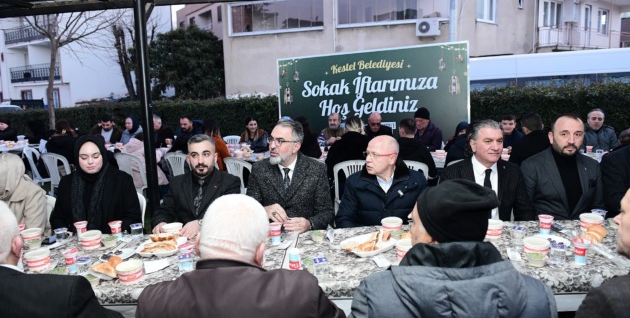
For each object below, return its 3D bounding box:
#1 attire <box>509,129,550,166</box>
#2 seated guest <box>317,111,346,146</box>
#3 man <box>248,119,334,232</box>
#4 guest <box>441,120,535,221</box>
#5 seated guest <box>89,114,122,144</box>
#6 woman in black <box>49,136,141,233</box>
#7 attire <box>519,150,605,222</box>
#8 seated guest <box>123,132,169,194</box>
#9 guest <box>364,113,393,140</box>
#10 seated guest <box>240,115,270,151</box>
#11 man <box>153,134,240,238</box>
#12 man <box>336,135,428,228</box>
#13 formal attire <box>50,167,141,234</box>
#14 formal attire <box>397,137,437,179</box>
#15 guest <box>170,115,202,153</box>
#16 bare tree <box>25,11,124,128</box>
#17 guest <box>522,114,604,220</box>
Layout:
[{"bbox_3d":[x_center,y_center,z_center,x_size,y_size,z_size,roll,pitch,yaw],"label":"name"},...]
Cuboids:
[{"bbox_3d":[2.117,0.029,4.153,0.500,0.649,0.450,-2,8,-2],"label":"attire"},{"bbox_3d":[0.253,0.011,5.660,0.520,1.258,0.750,0,8,8],"label":"seated guest"},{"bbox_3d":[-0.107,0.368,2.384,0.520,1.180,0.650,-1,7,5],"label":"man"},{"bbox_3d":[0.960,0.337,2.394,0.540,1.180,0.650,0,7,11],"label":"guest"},{"bbox_3d":[-3.147,0.003,6.200,0.520,1.300,0.750,-1,8,3],"label":"seated guest"},{"bbox_3d":[-1.277,0.516,2.341,0.550,1.268,0.800,-2,8,-3],"label":"woman in black"},{"bbox_3d":[1.413,0.265,2.427,0.510,0.670,0.420,0,7,14],"label":"attire"},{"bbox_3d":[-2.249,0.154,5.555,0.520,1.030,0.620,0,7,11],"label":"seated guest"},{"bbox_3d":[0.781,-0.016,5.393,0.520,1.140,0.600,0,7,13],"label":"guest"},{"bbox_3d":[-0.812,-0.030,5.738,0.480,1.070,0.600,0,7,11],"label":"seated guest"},{"bbox_3d":[-0.690,0.500,2.371,0.550,1.262,0.800,-2,8,0],"label":"man"},{"bbox_3d":[0.377,0.492,2.366,0.550,1.222,0.800,0,8,8],"label":"man"},{"bbox_3d":[-1.274,0.376,2.462,0.540,0.650,0.450,-3,7,-10],"label":"formal attire"},{"bbox_3d":[0.944,0.085,4.197,0.520,0.630,0.450,0,7,11],"label":"formal attire"},{"bbox_3d":[-1.860,0.023,5.960,0.520,1.261,0.750,1,8,14],"label":"guest"},{"bbox_3d":[-5.153,-1.652,9.047,2.300,4.100,2.100,-2,7,0],"label":"bare tree"},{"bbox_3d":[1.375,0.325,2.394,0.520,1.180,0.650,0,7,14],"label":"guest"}]

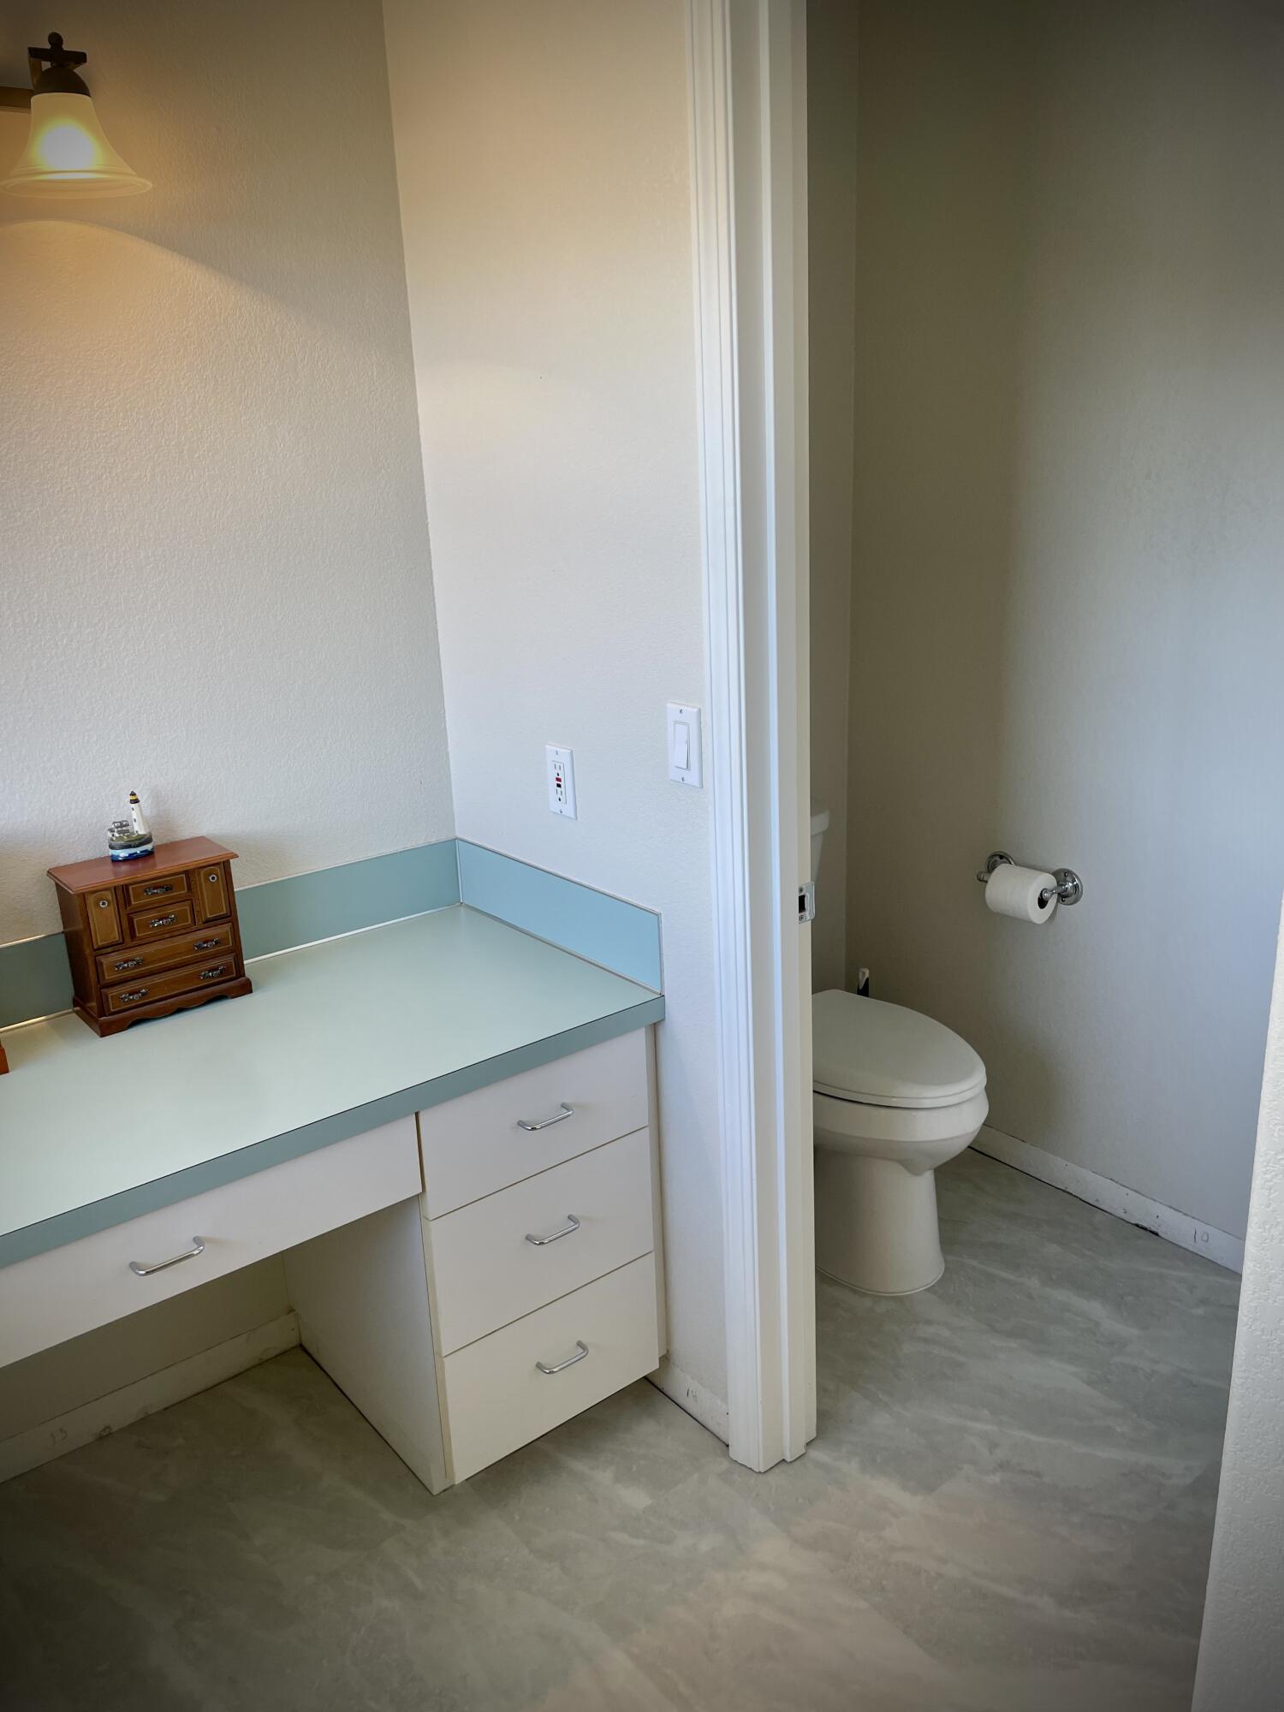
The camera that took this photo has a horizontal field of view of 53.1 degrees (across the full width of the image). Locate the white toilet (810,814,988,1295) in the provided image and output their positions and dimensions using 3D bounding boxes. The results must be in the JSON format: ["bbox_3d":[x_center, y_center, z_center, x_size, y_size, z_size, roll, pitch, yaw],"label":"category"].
[{"bbox_3d":[0.388,0.389,2.588,0.450,0.800,0.730,-15,21,-36],"label":"white toilet"}]

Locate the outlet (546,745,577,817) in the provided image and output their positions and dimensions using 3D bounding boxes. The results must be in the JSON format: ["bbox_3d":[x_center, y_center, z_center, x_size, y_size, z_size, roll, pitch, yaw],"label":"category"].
[{"bbox_3d":[-0.129,-0.119,2.064,0.008,0.113,0.071,-15,21,-36],"label":"outlet"}]

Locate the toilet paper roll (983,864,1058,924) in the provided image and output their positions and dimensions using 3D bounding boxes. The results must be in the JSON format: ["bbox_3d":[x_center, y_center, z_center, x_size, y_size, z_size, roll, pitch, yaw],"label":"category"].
[{"bbox_3d":[0.772,0.076,2.615,0.103,0.103,0.100,-15,21,-36],"label":"toilet paper roll"}]

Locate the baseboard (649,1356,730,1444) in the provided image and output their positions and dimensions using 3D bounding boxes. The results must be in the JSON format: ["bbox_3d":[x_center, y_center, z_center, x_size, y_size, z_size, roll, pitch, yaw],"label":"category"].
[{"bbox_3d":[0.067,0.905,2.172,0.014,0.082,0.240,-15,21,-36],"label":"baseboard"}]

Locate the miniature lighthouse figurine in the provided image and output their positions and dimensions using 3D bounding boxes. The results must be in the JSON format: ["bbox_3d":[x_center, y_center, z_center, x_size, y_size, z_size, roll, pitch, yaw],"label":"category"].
[{"bbox_3d":[-0.801,-0.049,1.998,0.068,0.102,0.050,-15,21,-36],"label":"miniature lighthouse figurine"}]

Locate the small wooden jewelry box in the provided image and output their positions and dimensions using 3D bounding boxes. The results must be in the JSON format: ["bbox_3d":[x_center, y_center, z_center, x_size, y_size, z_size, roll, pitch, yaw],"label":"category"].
[{"bbox_3d":[-0.758,0.122,2.001,0.243,0.230,0.151,-15,21,-36],"label":"small wooden jewelry box"}]

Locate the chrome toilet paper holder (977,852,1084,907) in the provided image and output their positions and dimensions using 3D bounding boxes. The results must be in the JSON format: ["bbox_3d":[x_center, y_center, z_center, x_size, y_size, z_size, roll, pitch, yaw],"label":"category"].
[{"bbox_3d":[0.779,0.055,2.638,0.084,0.077,0.235,-15,21,-36],"label":"chrome toilet paper holder"}]

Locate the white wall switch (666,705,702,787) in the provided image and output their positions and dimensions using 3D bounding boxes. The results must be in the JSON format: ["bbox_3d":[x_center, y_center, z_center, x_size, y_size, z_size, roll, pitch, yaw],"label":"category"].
[{"bbox_3d":[0.059,-0.154,1.798,0.010,0.114,0.071,-15,21,-36],"label":"white wall switch"}]

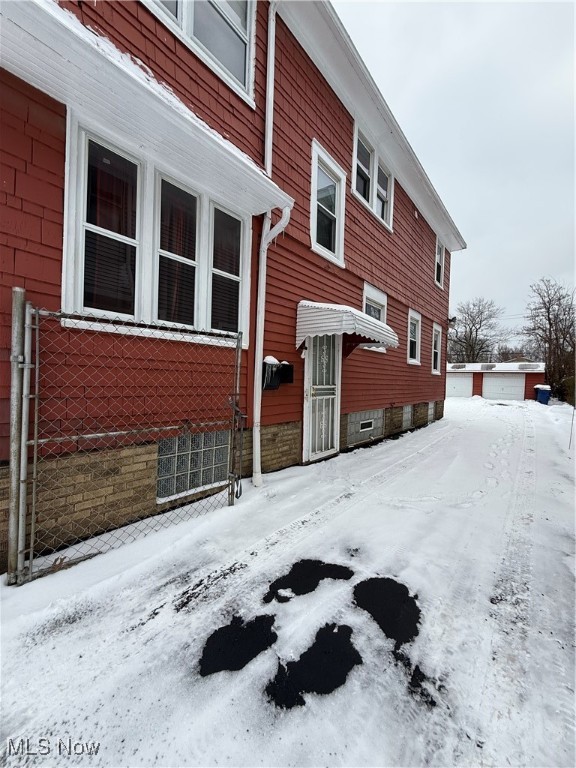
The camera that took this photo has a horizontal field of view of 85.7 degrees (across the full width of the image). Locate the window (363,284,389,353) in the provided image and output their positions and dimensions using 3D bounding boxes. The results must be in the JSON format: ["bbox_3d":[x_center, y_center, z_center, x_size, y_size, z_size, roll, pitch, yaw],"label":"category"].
[{"bbox_3d":[1.803,-1.314,6.345,0.130,1.239,1.175,3,1,39],"label":"window"}]

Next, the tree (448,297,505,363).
[{"bbox_3d":[27.000,-5.660,45.012,8.000,13.700,8.000,3,1,39],"label":"tree"}]

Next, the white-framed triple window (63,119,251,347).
[{"bbox_3d":[-1.013,-1.172,2.907,0.150,1.517,1.794,3,1,39],"label":"white-framed triple window"}]

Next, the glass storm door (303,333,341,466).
[{"bbox_3d":[0.590,0.150,4.937,0.120,2.030,1.015,3,1,39],"label":"glass storm door"}]

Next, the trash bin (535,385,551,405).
[{"bbox_3d":[16.221,0.744,19.801,0.700,1.170,0.780,3,1,39],"label":"trash bin"}]

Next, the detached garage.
[{"bbox_3d":[18.422,-0.357,28.211,7.600,3.200,6.400,3,1,39],"label":"detached garage"}]

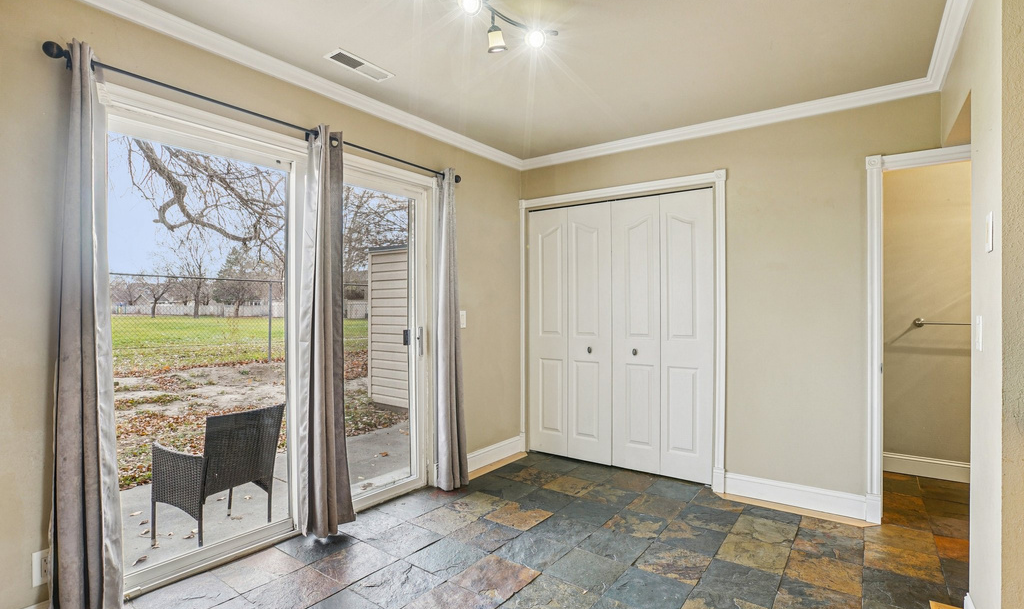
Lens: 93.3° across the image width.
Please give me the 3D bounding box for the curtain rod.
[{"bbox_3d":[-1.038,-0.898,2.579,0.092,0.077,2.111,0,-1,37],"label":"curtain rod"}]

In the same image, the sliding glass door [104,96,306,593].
[{"bbox_3d":[-1.374,0.209,2.266,0.082,2.009,0.851,0,-1,37],"label":"sliding glass door"}]

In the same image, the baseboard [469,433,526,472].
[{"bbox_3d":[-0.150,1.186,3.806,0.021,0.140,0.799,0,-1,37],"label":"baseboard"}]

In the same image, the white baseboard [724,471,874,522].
[{"bbox_3d":[1.735,1.181,3.003,0.769,0.138,0.021,0,-1,34],"label":"white baseboard"}]

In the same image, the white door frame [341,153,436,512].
[{"bbox_3d":[-0.781,0.192,3.032,0.092,2.117,0.820,0,-1,37],"label":"white door frame"}]

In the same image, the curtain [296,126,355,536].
[{"bbox_3d":[-0.977,0.145,2.592,0.133,2.183,0.261,0,-1,37],"label":"curtain"}]

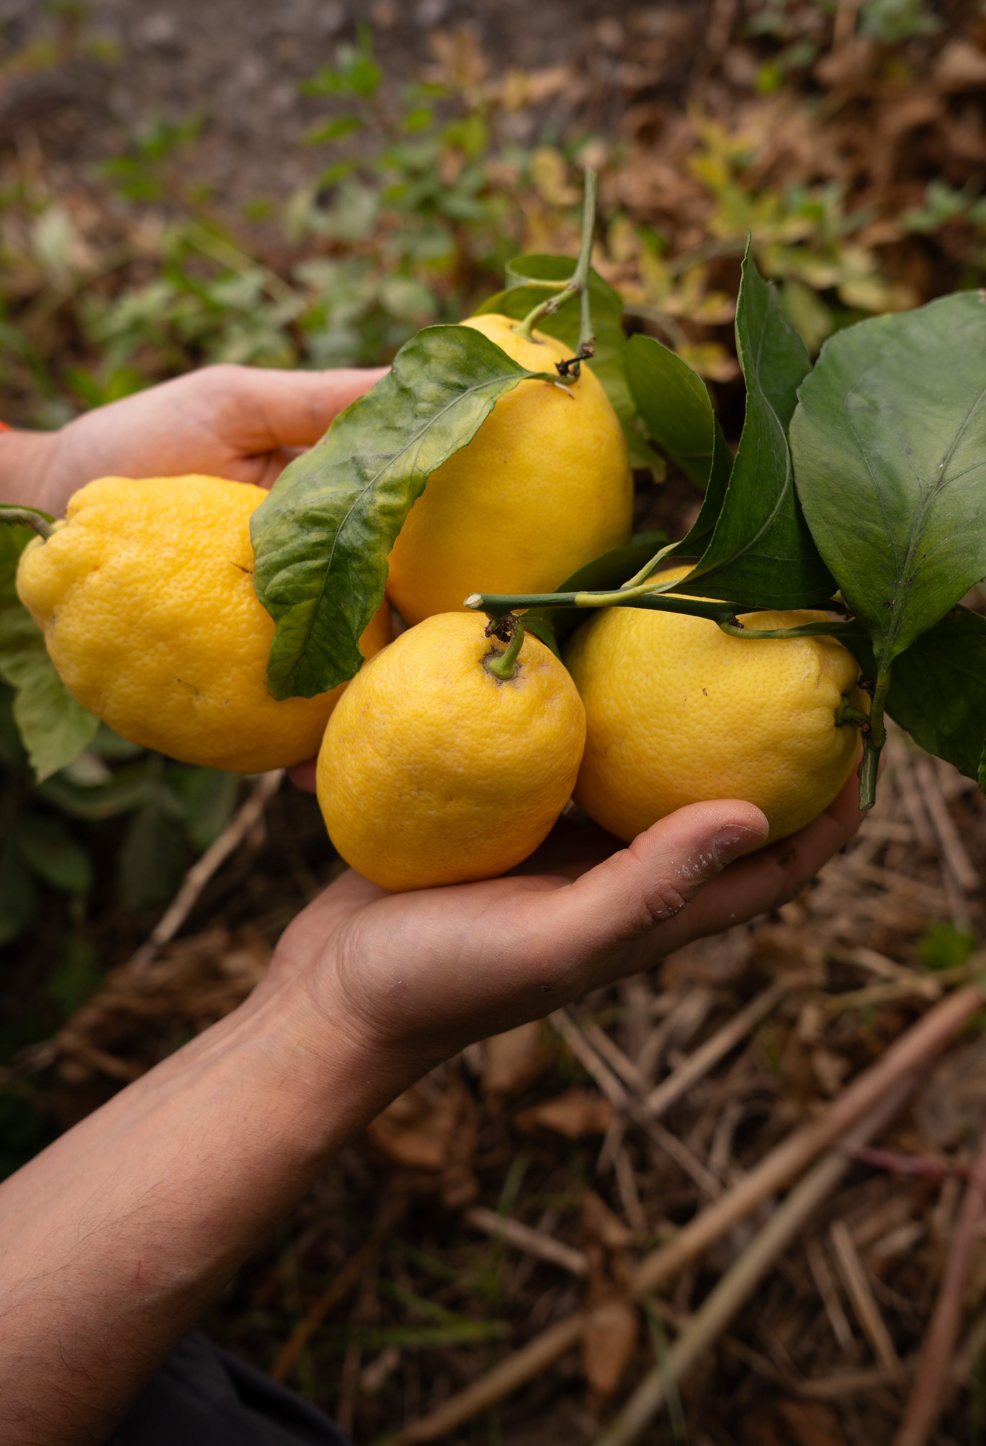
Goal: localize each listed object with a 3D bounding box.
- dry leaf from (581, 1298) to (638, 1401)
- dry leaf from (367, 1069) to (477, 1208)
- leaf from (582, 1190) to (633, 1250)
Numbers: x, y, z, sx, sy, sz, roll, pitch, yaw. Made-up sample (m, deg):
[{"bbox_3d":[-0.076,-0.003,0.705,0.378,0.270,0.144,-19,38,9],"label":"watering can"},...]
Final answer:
[{"bbox_3d":[0.065,0.346,1.000,0.033,0.018,0.058,0,43,0],"label":"dry leaf"},{"bbox_3d":[-0.046,0.259,1.120,0.070,0.035,0.075,0,45,0],"label":"dry leaf"},{"bbox_3d":[0.069,0.300,1.090,0.022,0.016,0.038,-29,52,-26],"label":"leaf"}]

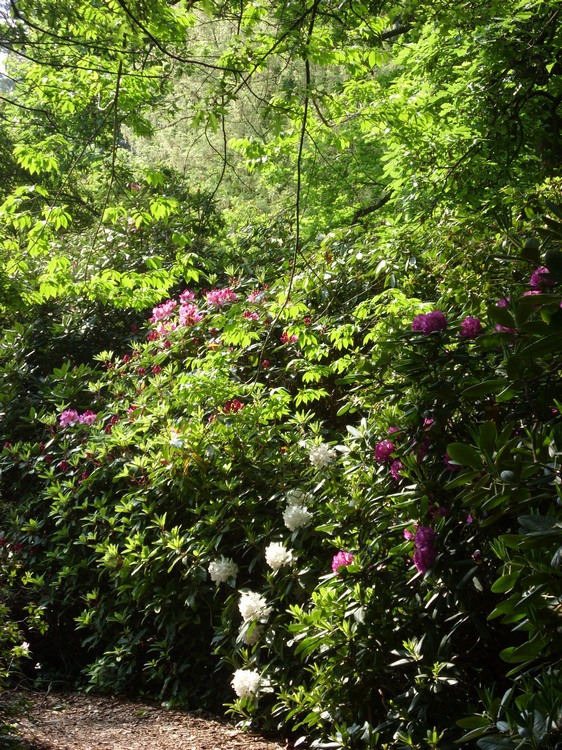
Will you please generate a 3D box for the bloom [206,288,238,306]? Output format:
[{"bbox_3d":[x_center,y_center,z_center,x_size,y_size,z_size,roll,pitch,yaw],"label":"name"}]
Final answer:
[{"bbox_3d":[-0.364,-0.483,11.200,0.190,0.115,0.150,0,0,0],"label":"bloom"}]

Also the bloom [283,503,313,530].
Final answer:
[{"bbox_3d":[0.084,0.724,9.200,0.153,0.143,0.138,0,-1,1],"label":"bloom"}]

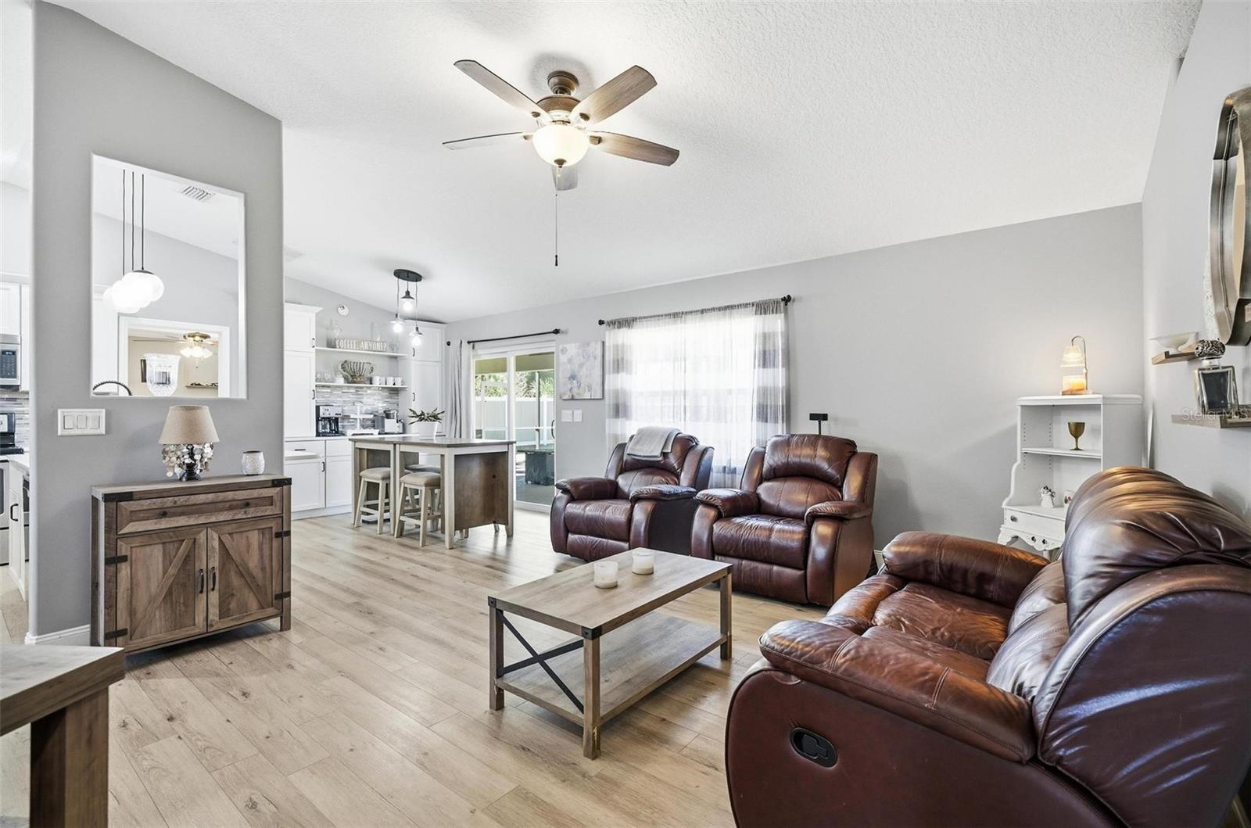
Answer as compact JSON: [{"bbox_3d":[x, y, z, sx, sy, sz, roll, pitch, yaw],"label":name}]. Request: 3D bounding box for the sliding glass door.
[{"bbox_3d":[-1.559,0.170,7.411,1.790,2.040,0.120,0,0,38],"label":"sliding glass door"}]

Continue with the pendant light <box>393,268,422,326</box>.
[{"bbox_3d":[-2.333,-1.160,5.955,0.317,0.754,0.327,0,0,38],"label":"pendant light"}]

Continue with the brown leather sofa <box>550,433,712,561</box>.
[{"bbox_3d":[0.086,0.682,4.888,0.972,1.032,1.022,0,0,34],"label":"brown leather sofa"}]

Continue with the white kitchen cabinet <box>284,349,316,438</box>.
[{"bbox_3d":[-4.038,-0.245,6.632,0.340,1.060,0.500,0,0,38],"label":"white kitchen cabinet"}]

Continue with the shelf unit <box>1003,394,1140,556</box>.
[{"bbox_3d":[2.649,0.545,3.341,0.362,1.296,0.585,0,0,-7],"label":"shelf unit"}]

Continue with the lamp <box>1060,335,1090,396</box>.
[{"bbox_3d":[2.792,-0.303,3.440,0.150,0.360,0.135,0,0,-5],"label":"lamp"}]

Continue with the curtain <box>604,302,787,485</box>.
[{"bbox_3d":[0.610,0.055,5.532,2.100,2.130,0.100,0,0,38],"label":"curtain"}]

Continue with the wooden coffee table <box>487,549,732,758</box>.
[{"bbox_3d":[-0.015,0.964,2.471,0.554,0.453,1.022,0,0,38],"label":"wooden coffee table"}]

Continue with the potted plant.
[{"bbox_3d":[-2.058,0.092,5.724,0.357,0.322,0.337,0,0,38],"label":"potted plant"}]

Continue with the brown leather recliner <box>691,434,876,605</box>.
[{"bbox_3d":[1.203,0.670,4.101,1.000,1.040,1.030,0,0,40],"label":"brown leather recliner"}]

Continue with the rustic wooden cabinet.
[{"bbox_3d":[-2.229,0.773,2.886,0.377,0.838,0.764,0,0,41],"label":"rustic wooden cabinet"}]

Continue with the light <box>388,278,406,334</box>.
[{"bbox_3d":[-2.564,-1.222,6.250,0.150,0.615,0.150,0,0,38],"label":"light"}]

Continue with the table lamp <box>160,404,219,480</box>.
[{"bbox_3d":[-2.258,0.155,2.873,0.248,0.397,0.248,0,0,41],"label":"table lamp"}]

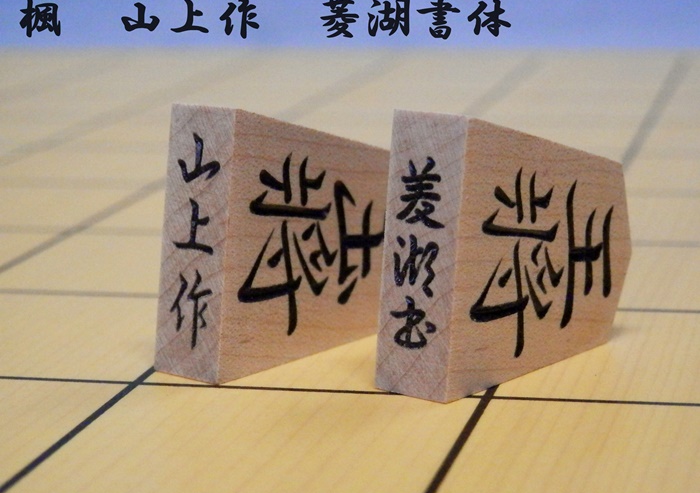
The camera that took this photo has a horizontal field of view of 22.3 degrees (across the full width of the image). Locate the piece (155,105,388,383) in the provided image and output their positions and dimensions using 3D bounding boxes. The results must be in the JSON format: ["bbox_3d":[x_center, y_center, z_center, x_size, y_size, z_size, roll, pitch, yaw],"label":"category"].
[{"bbox_3d":[-0.006,-0.001,0.200,0.010,0.029,0.031,10,8,42],"label":"piece"}]

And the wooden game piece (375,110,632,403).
[{"bbox_3d":[0.018,0.001,0.191,0.010,0.029,0.031,10,8,43],"label":"wooden game piece"}]

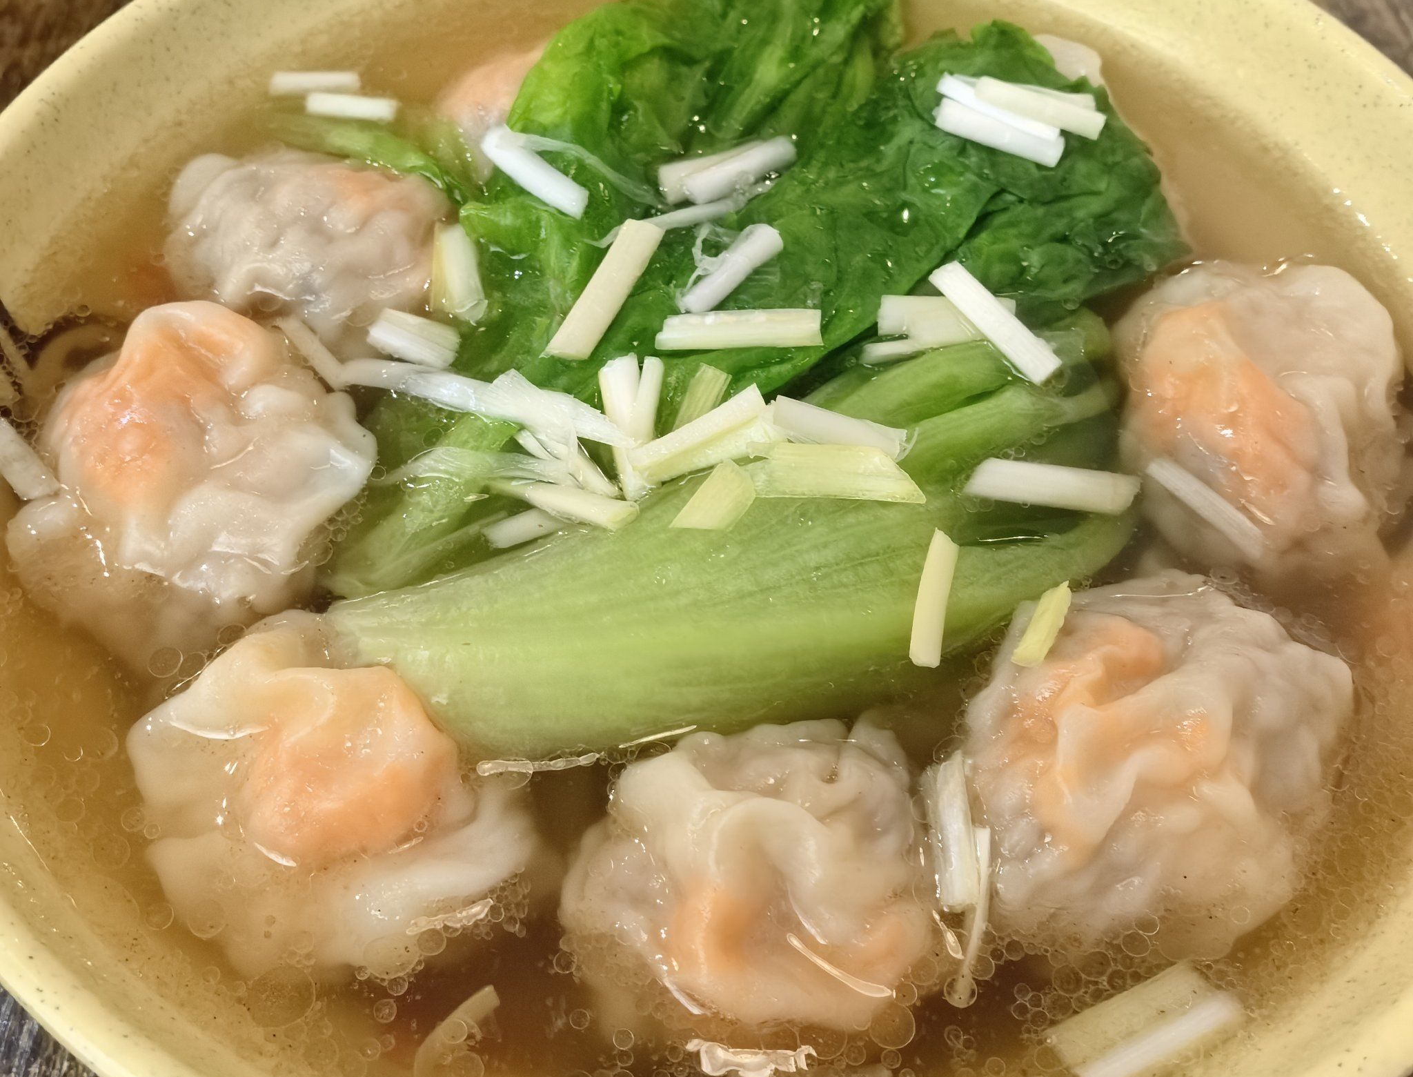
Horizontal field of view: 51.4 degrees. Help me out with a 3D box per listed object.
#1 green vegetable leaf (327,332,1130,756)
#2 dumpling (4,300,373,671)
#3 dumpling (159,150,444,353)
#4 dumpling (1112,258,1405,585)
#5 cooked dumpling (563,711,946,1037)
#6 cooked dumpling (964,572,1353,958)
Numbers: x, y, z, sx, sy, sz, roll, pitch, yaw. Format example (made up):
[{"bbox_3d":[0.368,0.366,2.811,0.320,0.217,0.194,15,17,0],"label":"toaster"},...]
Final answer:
[{"bbox_3d":[0.004,0.000,0.199,0.111,0.032,0.057,-11,57,-8],"label":"green vegetable leaf"},{"bbox_3d":[-0.072,-0.008,0.208,0.049,0.042,0.057,2,57,0],"label":"dumpling"},{"bbox_3d":[-0.063,-0.045,0.234,0.044,0.032,0.033,2,57,0],"label":"dumpling"},{"bbox_3d":[0.083,-0.018,0.222,0.041,0.041,0.052,2,57,0],"label":"dumpling"},{"bbox_3d":[0.005,0.040,0.177,0.045,0.034,0.038,2,57,0],"label":"cooked dumpling"},{"bbox_3d":[0.057,0.028,0.187,0.048,0.038,0.050,2,57,0],"label":"cooked dumpling"}]

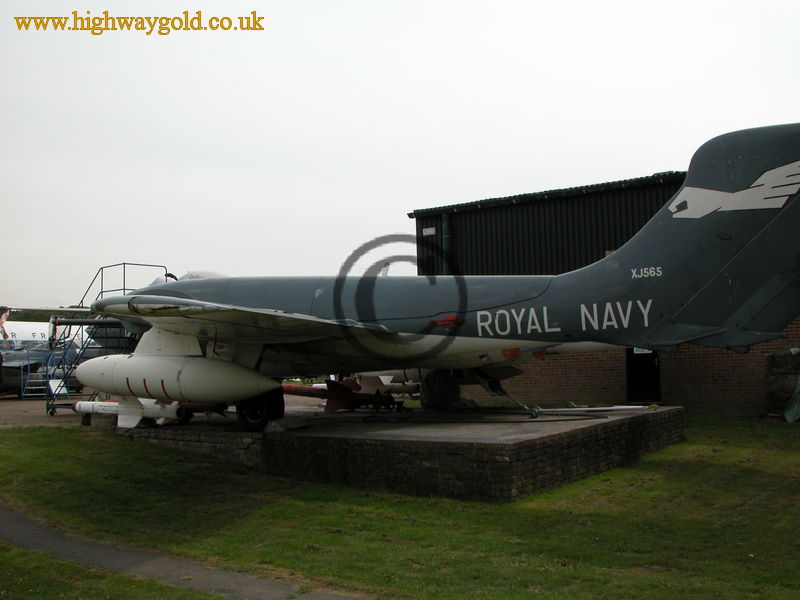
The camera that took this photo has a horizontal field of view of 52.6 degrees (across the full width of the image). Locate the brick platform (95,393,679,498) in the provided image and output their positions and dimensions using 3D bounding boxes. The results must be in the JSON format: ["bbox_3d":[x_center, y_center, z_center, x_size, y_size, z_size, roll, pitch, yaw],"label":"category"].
[{"bbox_3d":[0.262,2.351,13.939,7.220,0.630,6.880,-5,-6,34],"label":"brick platform"}]

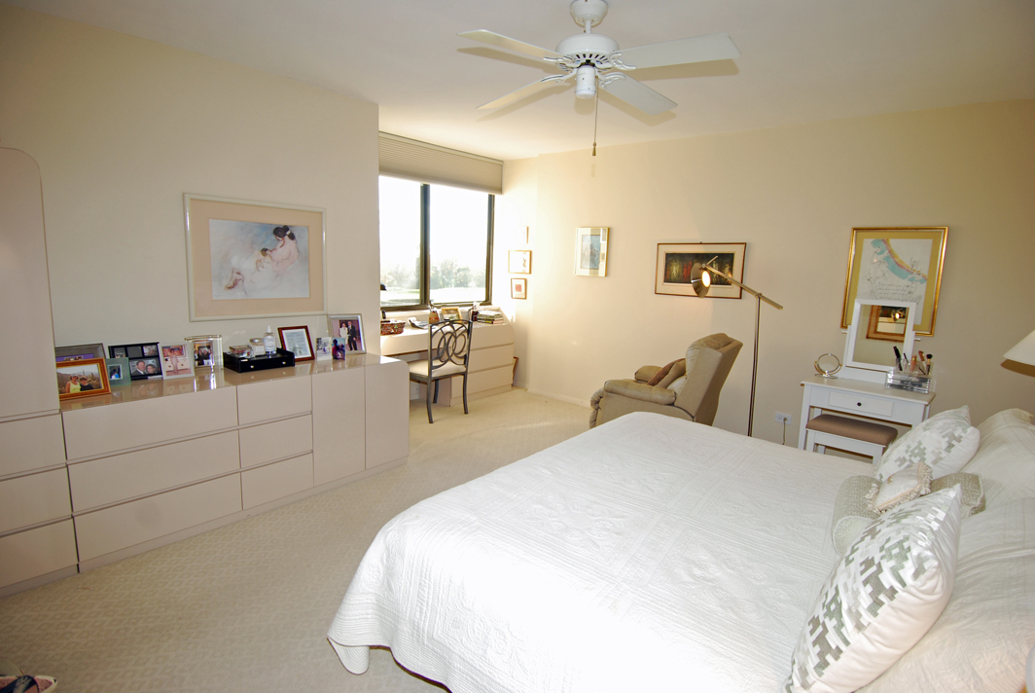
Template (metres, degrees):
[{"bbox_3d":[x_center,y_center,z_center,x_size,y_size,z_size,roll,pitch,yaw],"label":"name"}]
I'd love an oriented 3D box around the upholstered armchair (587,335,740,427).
[{"bbox_3d":[1.107,0.361,3.835,0.940,1.010,0.860,9,12,35],"label":"upholstered armchair"}]

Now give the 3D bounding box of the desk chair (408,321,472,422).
[{"bbox_3d":[-0.766,0.178,4.712,0.530,0.889,0.490,10,12,39],"label":"desk chair"}]

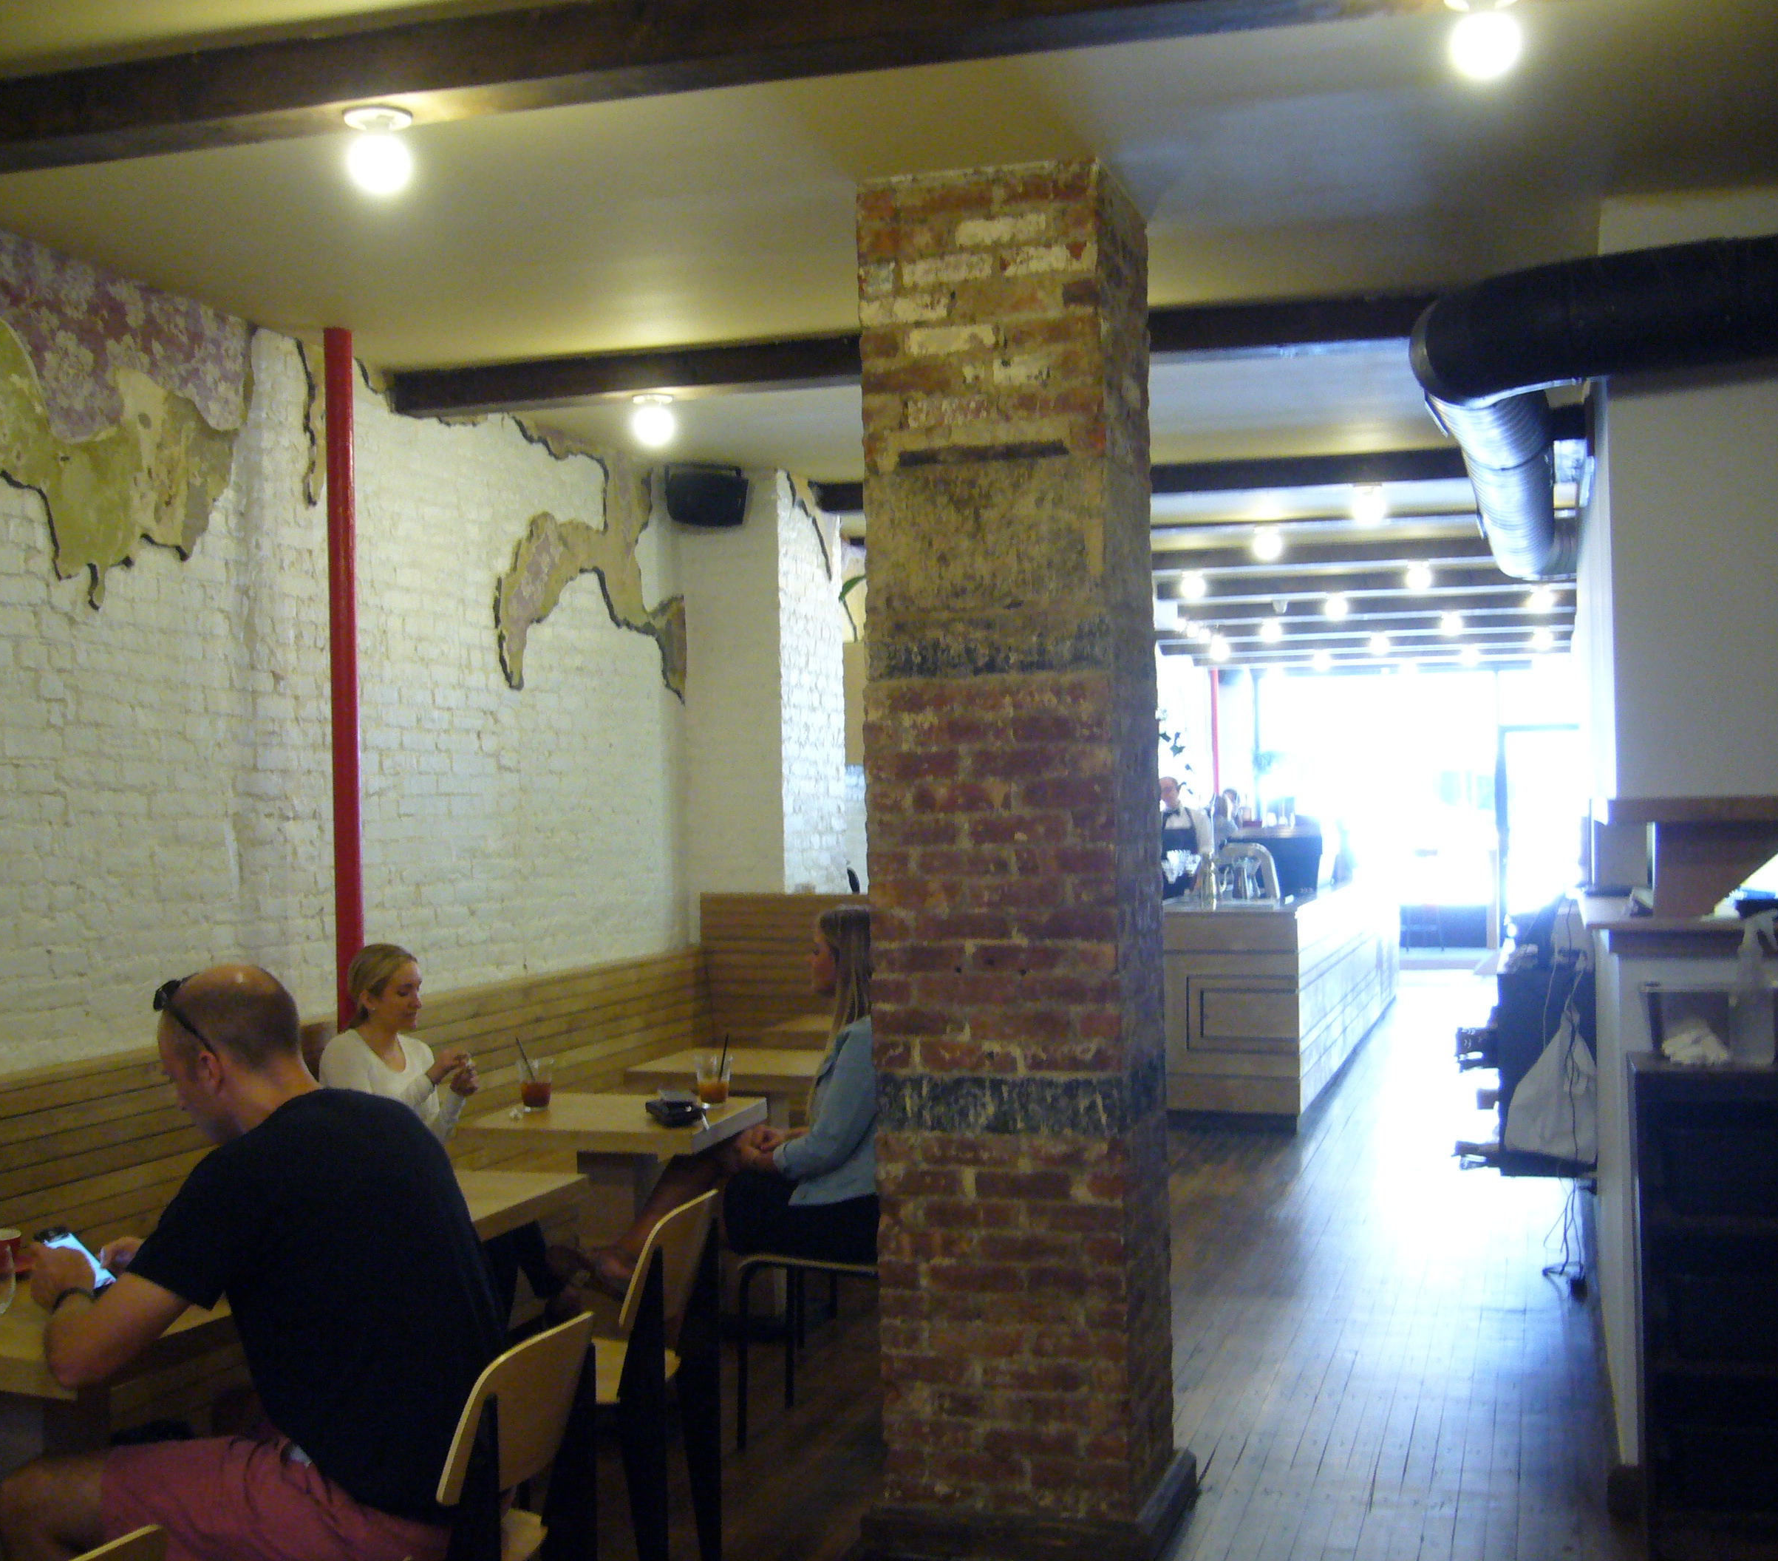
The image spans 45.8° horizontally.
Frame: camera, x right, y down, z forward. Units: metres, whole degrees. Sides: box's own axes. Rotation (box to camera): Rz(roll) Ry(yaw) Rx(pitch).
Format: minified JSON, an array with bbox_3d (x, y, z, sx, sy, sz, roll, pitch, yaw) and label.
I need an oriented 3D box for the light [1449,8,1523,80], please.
[{"bbox_3d":[0.901,-1.129,3.191,0.118,0.140,0.118,-1,-1,18],"label":"light"}]

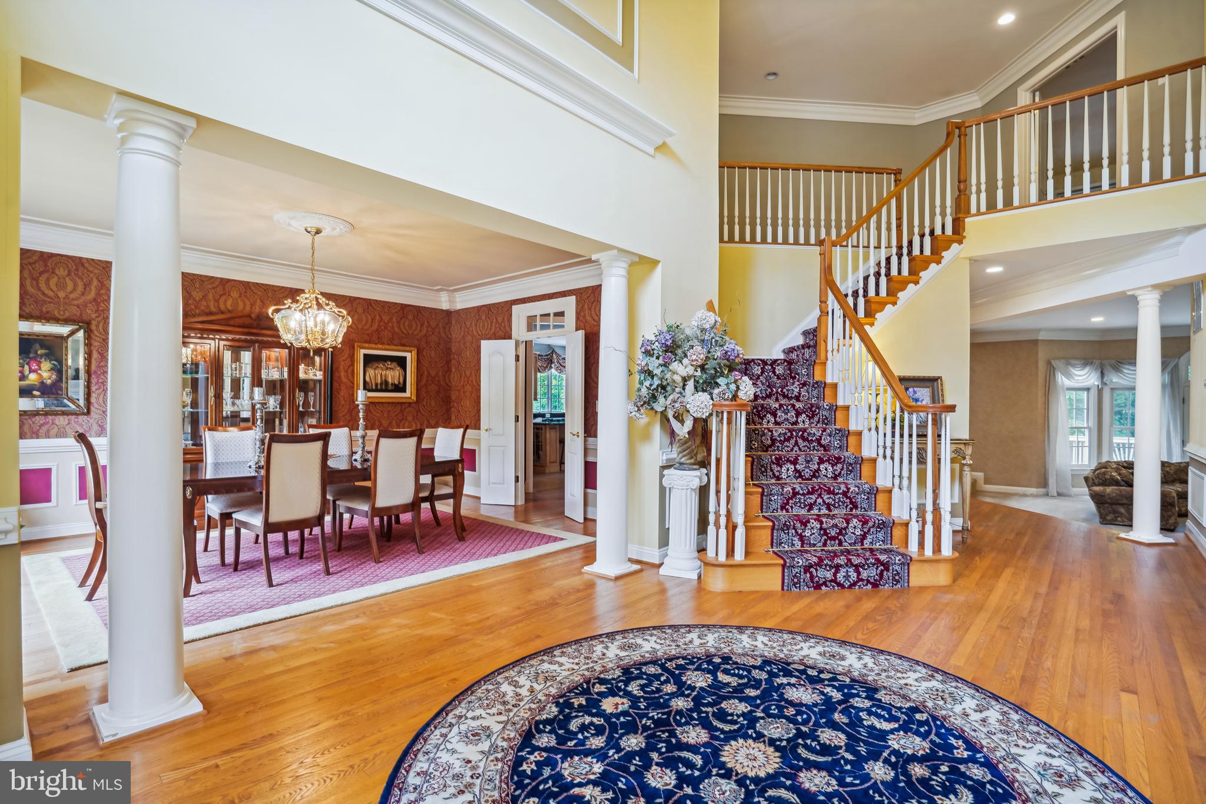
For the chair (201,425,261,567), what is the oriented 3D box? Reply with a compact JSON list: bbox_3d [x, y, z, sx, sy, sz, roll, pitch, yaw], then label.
[{"bbox_3d":[-3.000,0.742,4.484,0.660,1.060,0.500,1,1,41],"label":"chair"}]

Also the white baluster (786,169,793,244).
[{"bbox_3d":[2.189,-2.281,6.255,0.043,0.867,0.043,0,0,-3],"label":"white baluster"}]

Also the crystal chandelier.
[{"bbox_3d":[-2.402,-0.935,4.450,0.610,1.090,0.610,0,0,43],"label":"crystal chandelier"}]

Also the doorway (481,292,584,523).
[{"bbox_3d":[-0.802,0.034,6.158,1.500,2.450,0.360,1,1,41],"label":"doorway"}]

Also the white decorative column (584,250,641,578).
[{"bbox_3d":[0.083,0.073,4.069,0.290,2.390,0.290,1,0,-45],"label":"white decorative column"}]

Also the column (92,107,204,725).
[{"bbox_3d":[-1.825,0.056,2.151,0.287,2.380,0.287,0,0,43],"label":"column"}]

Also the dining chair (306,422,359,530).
[{"bbox_3d":[-2.439,0.737,5.043,0.660,1.060,0.500,1,1,41],"label":"dining chair"}]

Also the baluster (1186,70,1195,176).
[{"bbox_3d":[4.613,-2.191,4.210,0.041,0.850,0.041,0,0,39],"label":"baluster"}]

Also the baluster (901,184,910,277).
[{"bbox_3d":[2.932,-1.656,5.196,0.043,0.860,0.043,1,1,39],"label":"baluster"}]

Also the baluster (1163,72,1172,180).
[{"bbox_3d":[4.518,-2.191,4.290,0.041,0.850,0.041,0,0,39],"label":"baluster"}]

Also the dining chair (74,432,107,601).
[{"bbox_3d":[-3.118,0.707,3.608,0.620,1.040,0.550,1,0,-45],"label":"dining chair"}]

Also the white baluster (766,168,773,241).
[{"bbox_3d":[1.874,-2.199,6.030,0.041,0.850,0.041,0,0,-6],"label":"white baluster"}]

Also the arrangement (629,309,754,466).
[{"bbox_3d":[0.658,-0.080,3.980,0.870,1.160,0.700,0,0,18],"label":"arrangement"}]

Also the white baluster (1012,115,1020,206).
[{"bbox_3d":[3.767,-2.194,4.880,0.041,0.850,0.041,0,0,39],"label":"white baluster"}]

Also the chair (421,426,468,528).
[{"bbox_3d":[-1.700,0.745,5.150,0.580,1.030,0.620,0,0,42],"label":"chair"}]

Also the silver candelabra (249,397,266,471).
[{"bbox_3d":[-2.618,0.210,4.080,0.140,0.570,0.140,0,0,43],"label":"silver candelabra"}]

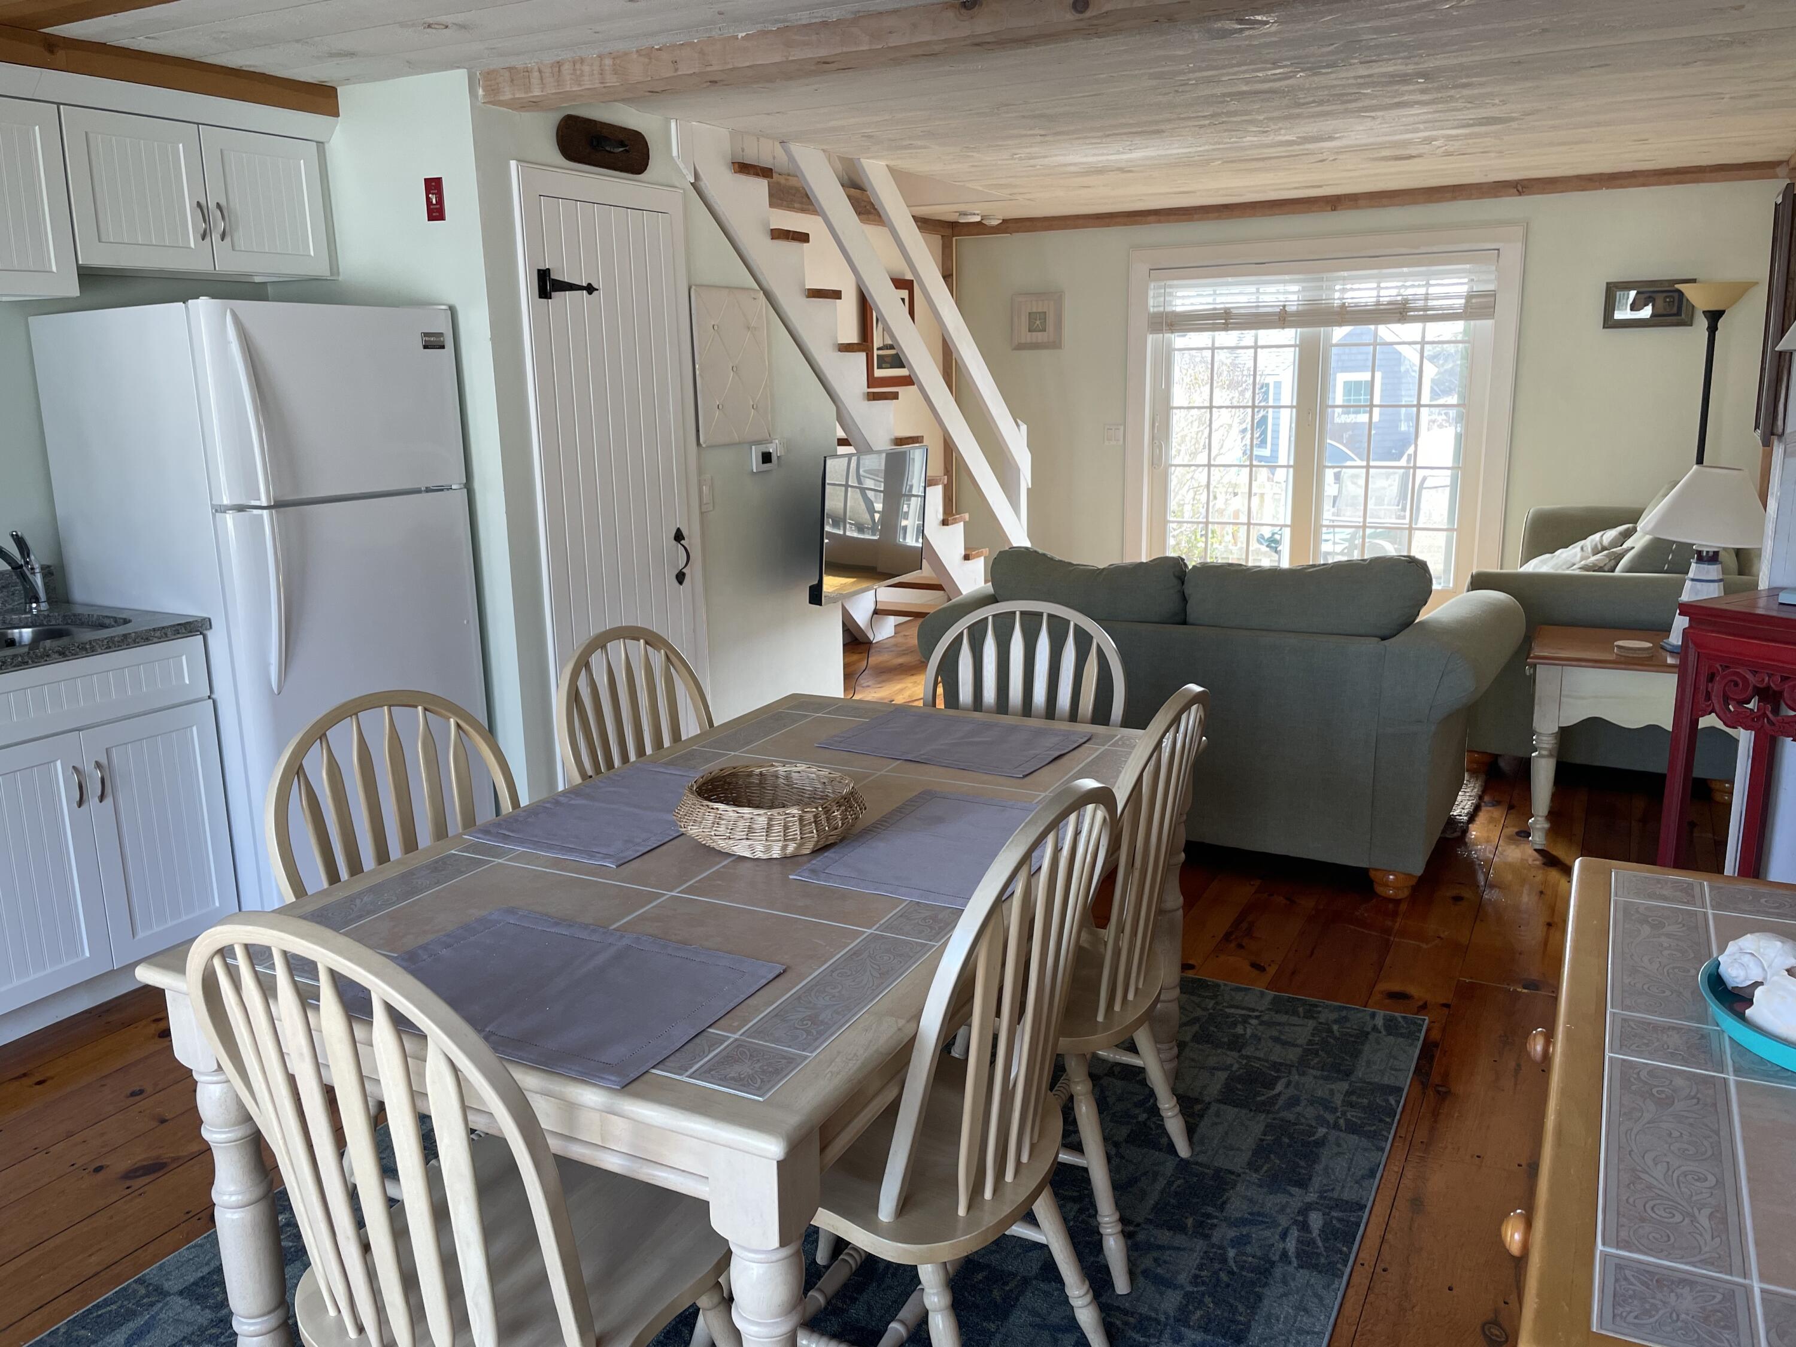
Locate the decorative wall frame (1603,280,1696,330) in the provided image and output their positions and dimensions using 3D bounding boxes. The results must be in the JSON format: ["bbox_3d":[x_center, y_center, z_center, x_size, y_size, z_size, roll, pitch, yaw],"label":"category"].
[{"bbox_3d":[3.621,-1.779,6.499,0.378,0.217,0.025,6,14,27],"label":"decorative wall frame"}]

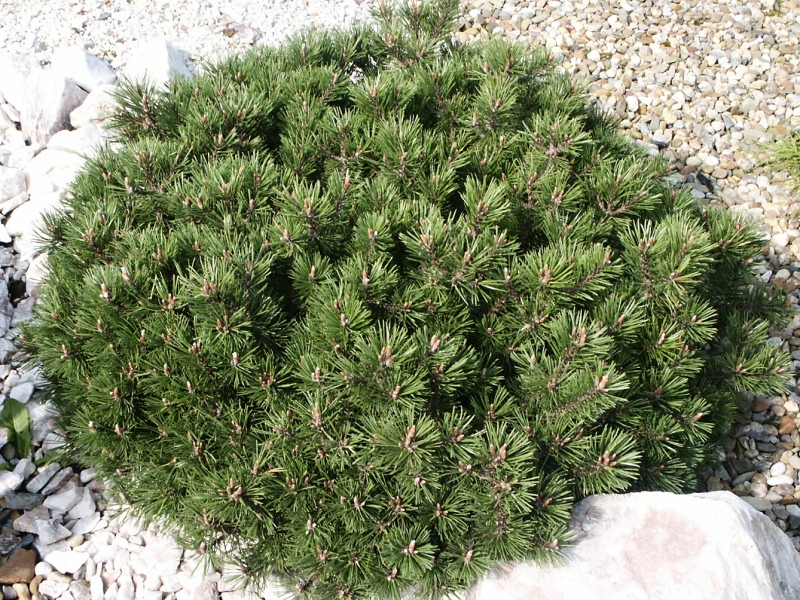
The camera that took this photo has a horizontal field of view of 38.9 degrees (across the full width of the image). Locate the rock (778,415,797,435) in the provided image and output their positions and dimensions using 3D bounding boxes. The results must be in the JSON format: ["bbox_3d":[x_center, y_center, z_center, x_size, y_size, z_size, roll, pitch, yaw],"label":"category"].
[{"bbox_3d":[0.633,0.203,1.851,0.028,0.020,0.028,0,42,0],"label":"rock"}]

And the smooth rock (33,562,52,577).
[{"bbox_3d":[-0.519,0.391,1.643,0.028,0.020,0.022,0,42,0],"label":"smooth rock"}]

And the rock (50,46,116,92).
[{"bbox_3d":[-0.734,-0.535,2.626,0.150,0.080,0.110,0,42,0],"label":"rock"}]

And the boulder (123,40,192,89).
[{"bbox_3d":[-0.561,-0.541,2.610,0.155,0.110,0.125,0,42,0],"label":"boulder"}]

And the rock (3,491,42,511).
[{"bbox_3d":[-0.578,0.307,1.733,0.060,0.025,0.030,0,42,0],"label":"rock"}]

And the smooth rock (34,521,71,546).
[{"bbox_3d":[-0.518,0.348,1.687,0.053,0.026,0.034,0,42,0],"label":"smooth rock"}]

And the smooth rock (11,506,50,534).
[{"bbox_3d":[-0.555,0.331,1.702,0.060,0.030,0.040,0,42,0],"label":"smooth rock"}]

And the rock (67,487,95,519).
[{"bbox_3d":[-0.487,0.310,1.726,0.044,0.030,0.044,0,42,0],"label":"rock"}]

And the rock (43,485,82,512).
[{"bbox_3d":[-0.516,0.305,1.732,0.061,0.028,0.034,-14,44,-15],"label":"rock"}]

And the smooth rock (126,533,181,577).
[{"bbox_3d":[-0.355,0.373,1.647,0.078,0.042,0.055,0,42,0],"label":"smooth rock"}]

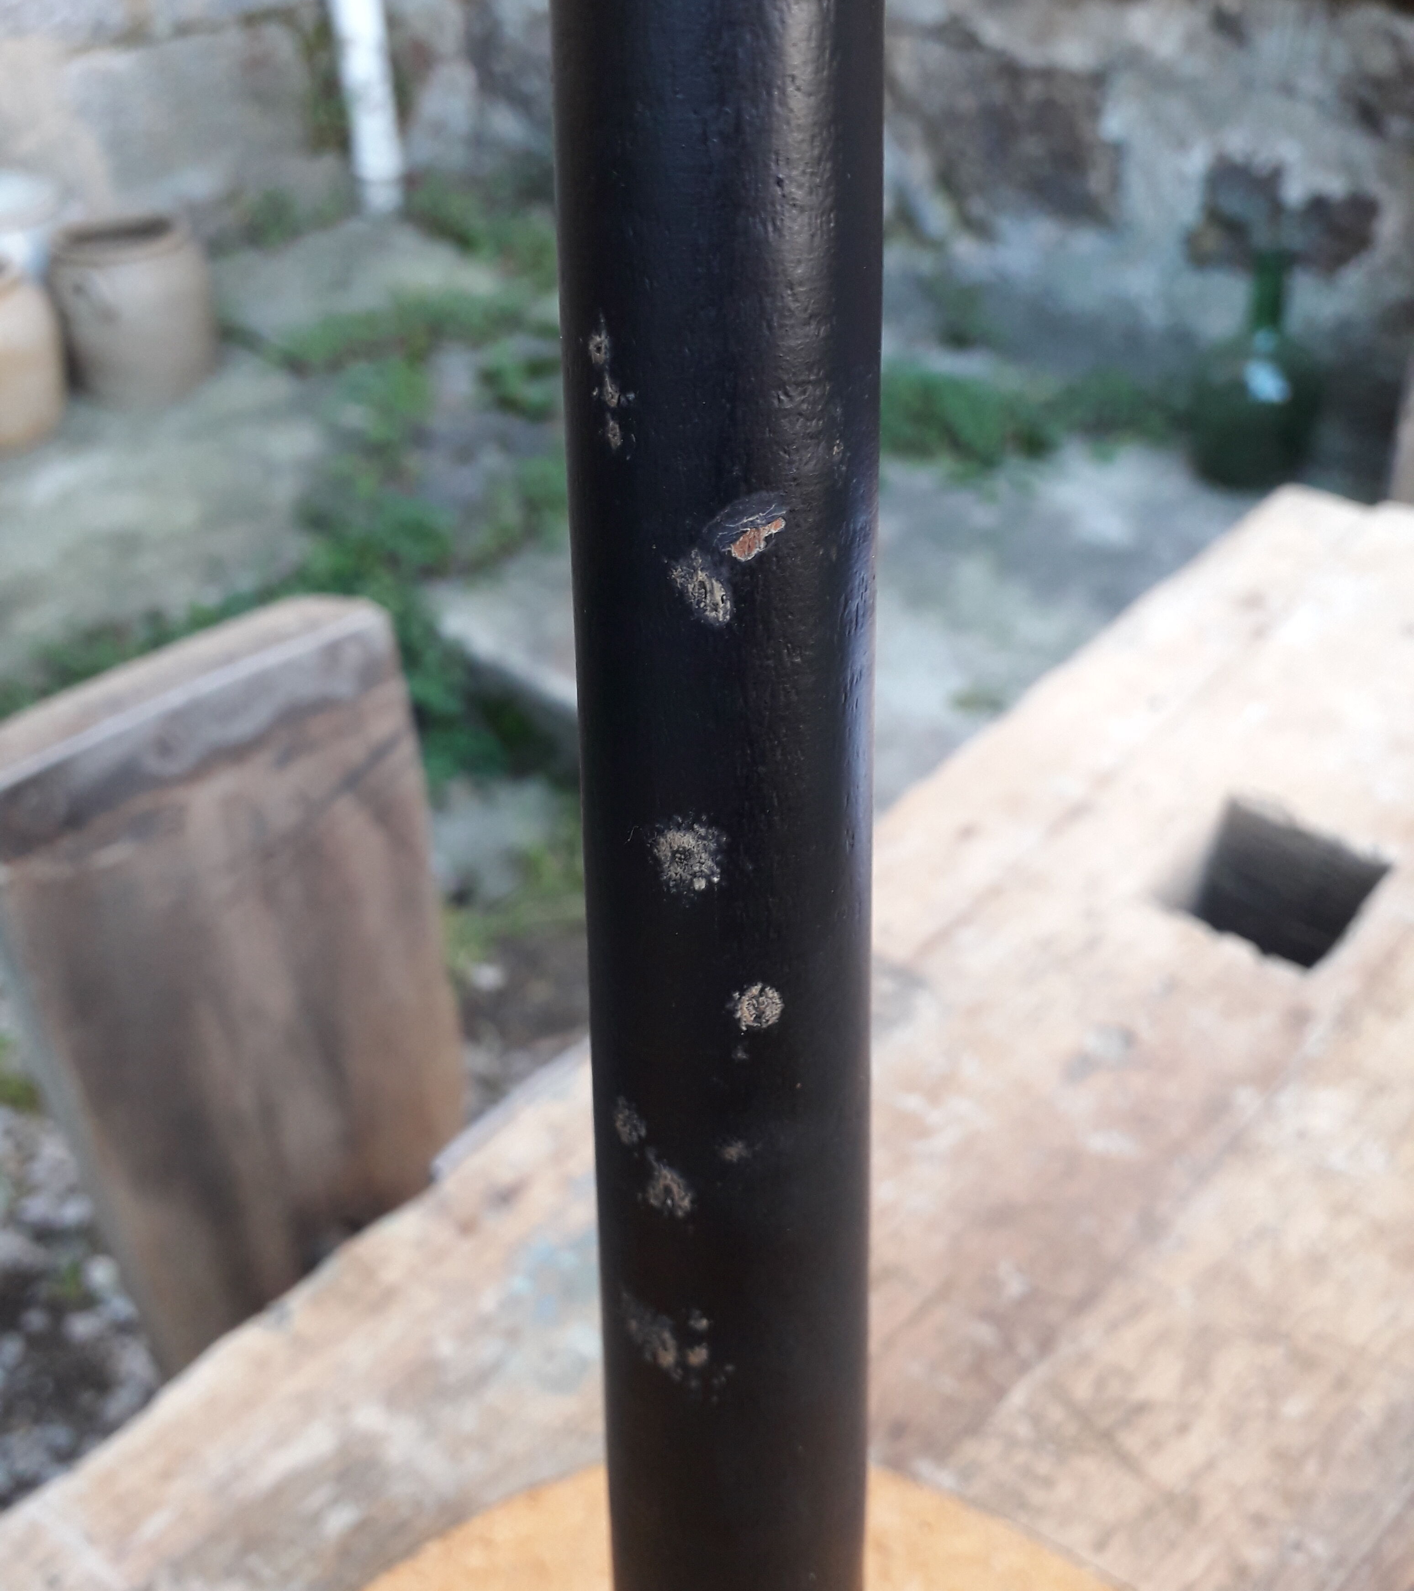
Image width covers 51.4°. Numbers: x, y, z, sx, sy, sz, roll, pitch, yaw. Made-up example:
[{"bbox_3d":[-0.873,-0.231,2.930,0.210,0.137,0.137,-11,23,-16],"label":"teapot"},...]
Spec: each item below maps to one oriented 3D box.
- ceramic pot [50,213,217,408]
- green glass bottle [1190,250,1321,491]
[{"bbox_3d":[-1.111,-0.946,2.864,0.277,0.306,0.277,-13,36,-17],"label":"ceramic pot"},{"bbox_3d":[0.897,-0.688,2.369,0.187,0.358,0.187,11,36,18],"label":"green glass bottle"}]

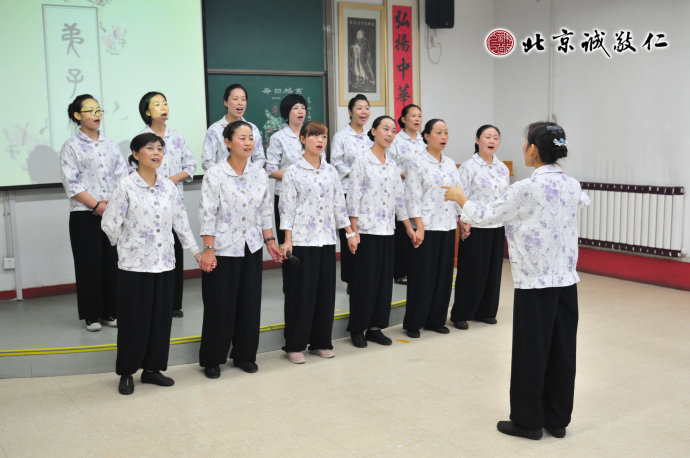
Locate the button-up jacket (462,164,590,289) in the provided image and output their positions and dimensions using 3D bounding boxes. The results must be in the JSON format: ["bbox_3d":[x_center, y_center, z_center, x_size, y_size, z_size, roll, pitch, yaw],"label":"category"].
[{"bbox_3d":[0.909,-0.013,3.833,0.560,0.630,0.440,-5,8,-28],"label":"button-up jacket"}]

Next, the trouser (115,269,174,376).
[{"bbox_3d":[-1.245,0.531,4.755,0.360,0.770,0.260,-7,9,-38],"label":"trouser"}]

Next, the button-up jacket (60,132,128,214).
[{"bbox_3d":[-1.801,-0.415,5.527,0.530,0.610,0.320,-8,9,-42],"label":"button-up jacket"}]

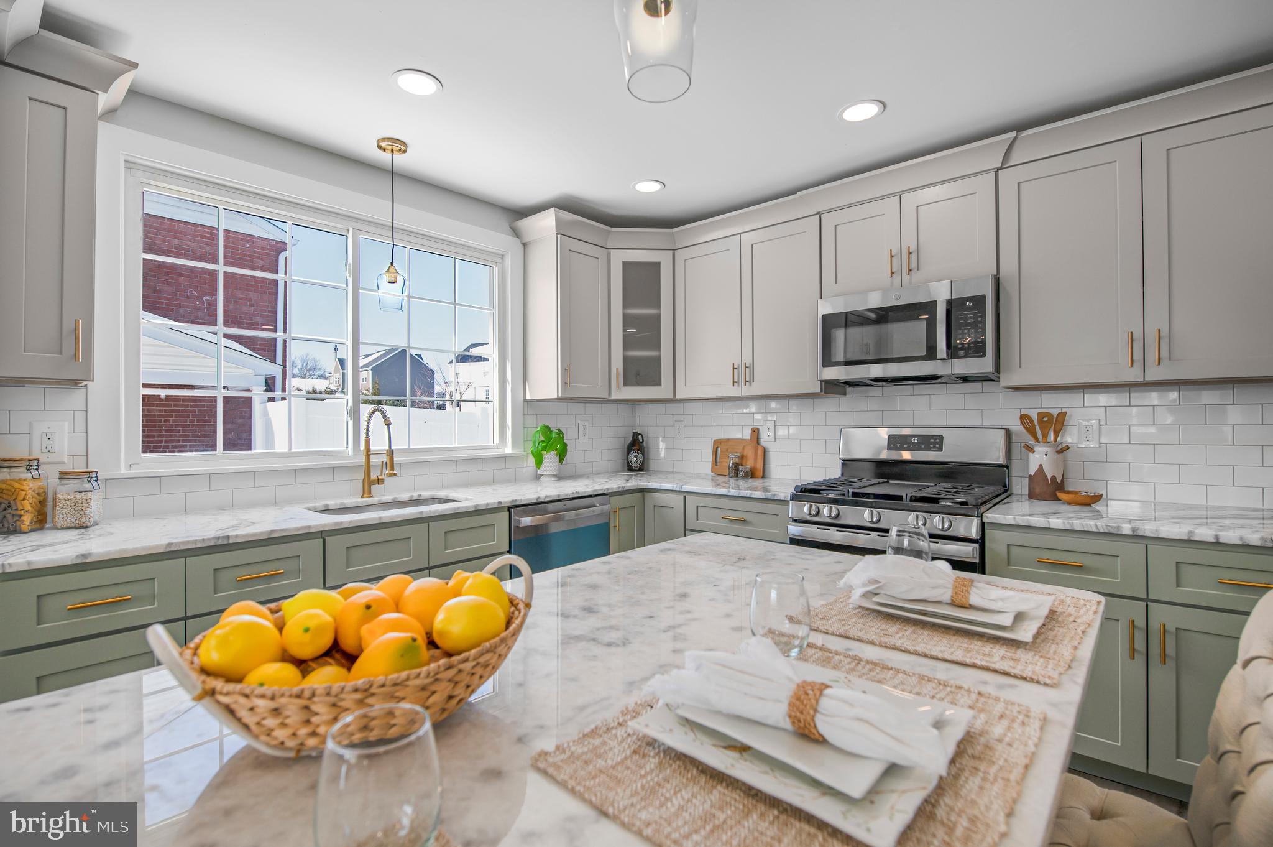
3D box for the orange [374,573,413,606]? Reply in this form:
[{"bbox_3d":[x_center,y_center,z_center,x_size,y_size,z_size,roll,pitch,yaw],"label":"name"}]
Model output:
[{"bbox_3d":[-0.320,0.234,0.760,0.066,0.064,0.066,0,0,-23],"label":"orange"}]

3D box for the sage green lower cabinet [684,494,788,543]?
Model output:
[{"bbox_3d":[0.698,0.805,3.068,0.605,0.890,0.630,0,0,41],"label":"sage green lower cabinet"}]

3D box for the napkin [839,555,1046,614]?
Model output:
[{"bbox_3d":[0.538,0.284,1.007,0.305,0.052,0.140,0,0,41],"label":"napkin"}]

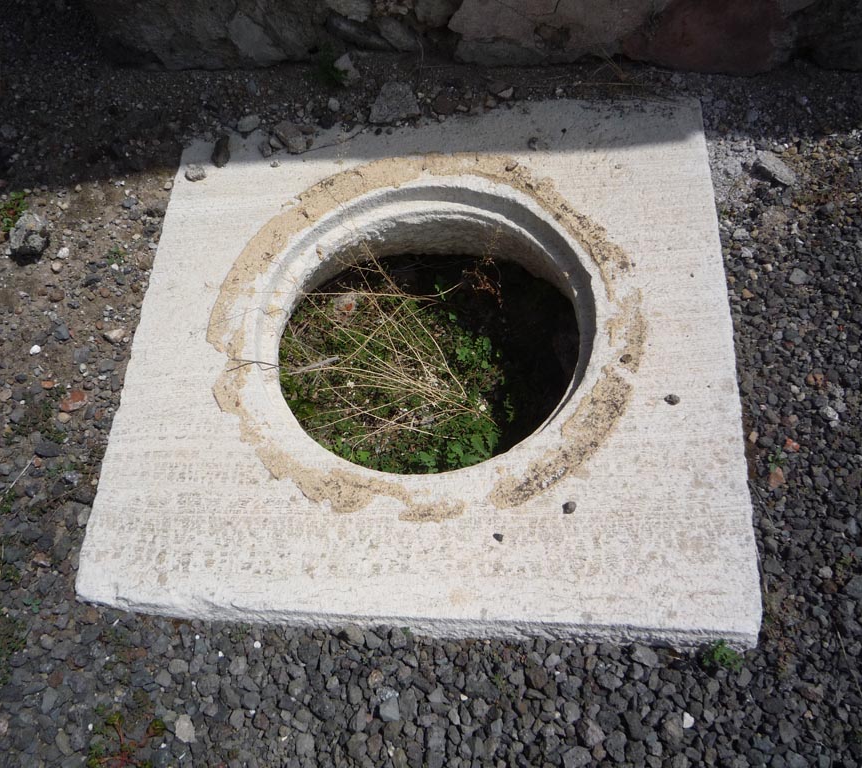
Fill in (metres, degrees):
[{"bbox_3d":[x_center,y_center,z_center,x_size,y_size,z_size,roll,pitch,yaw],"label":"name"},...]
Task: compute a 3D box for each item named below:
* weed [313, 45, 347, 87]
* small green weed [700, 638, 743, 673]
[{"bbox_3d":[-0.227,-0.730,2.034,0.070,0.070,0.101,-12,60,0],"label":"weed"},{"bbox_3d":[0.460,0.428,1.401,0.064,0.040,0.044,-12,60,0],"label":"small green weed"}]

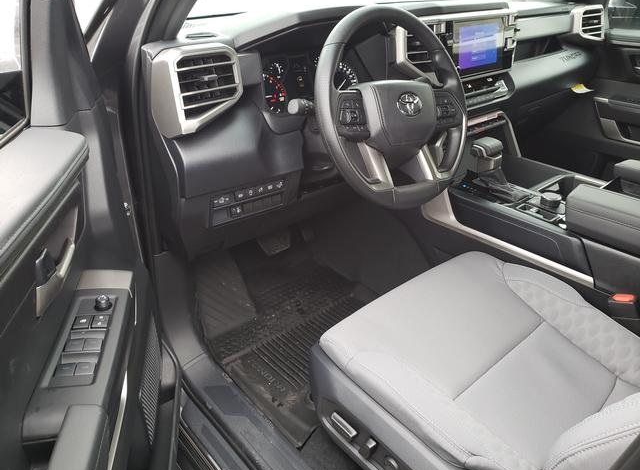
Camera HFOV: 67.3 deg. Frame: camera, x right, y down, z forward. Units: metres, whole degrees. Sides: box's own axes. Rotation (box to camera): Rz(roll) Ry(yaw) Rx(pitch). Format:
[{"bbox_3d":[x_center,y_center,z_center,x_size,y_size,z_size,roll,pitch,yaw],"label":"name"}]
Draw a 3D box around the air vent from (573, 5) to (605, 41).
[{"bbox_3d":[0.879,-0.696,1.601,0.138,0.133,0.064,-22,35,-33],"label":"air vent"}]

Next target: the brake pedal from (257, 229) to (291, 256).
[{"bbox_3d":[-0.133,0.012,1.412,0.099,0.084,0.049,-22,0,-33],"label":"brake pedal"}]

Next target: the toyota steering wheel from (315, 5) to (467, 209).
[{"bbox_3d":[0.132,-0.237,0.932,0.379,0.379,0.113,-22,12,-33],"label":"toyota steering wheel"}]

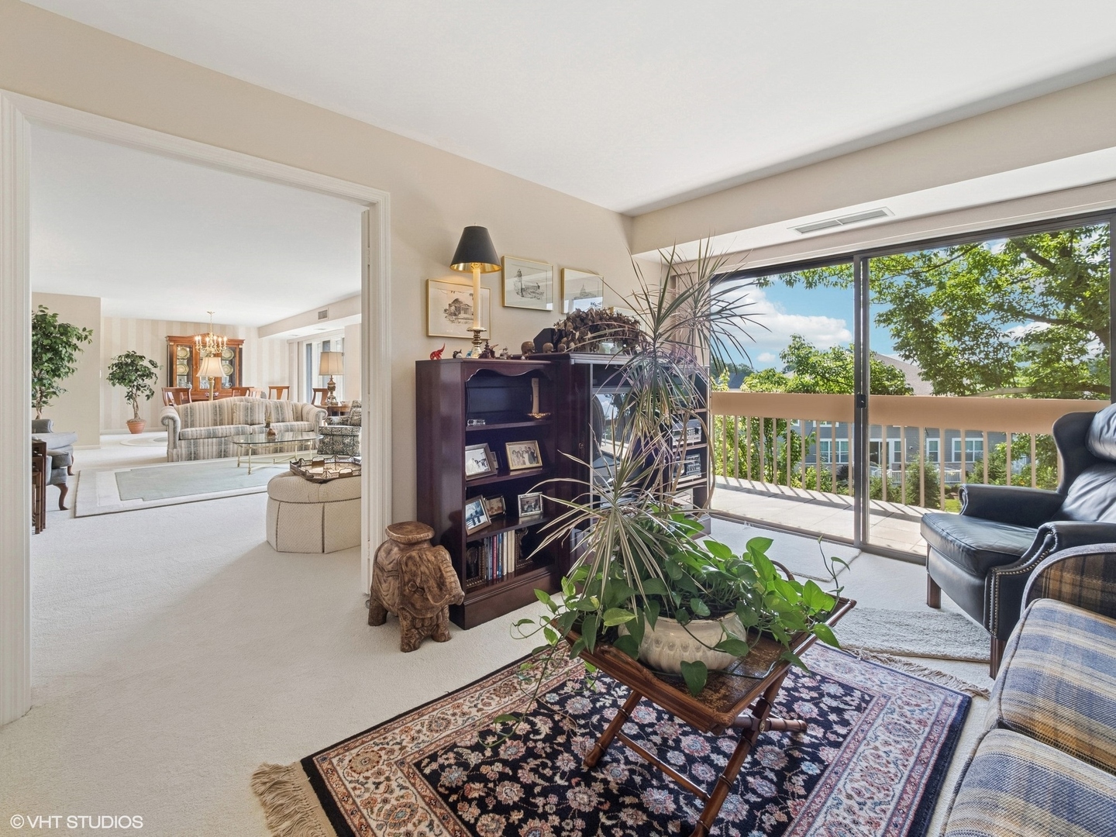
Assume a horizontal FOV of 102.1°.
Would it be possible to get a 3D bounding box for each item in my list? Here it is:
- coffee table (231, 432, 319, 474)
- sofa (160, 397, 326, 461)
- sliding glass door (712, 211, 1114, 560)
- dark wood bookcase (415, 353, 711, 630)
[{"bbox_3d":[-3.798,0.444,6.058,0.980,0.400,0.974,-3,5,-43],"label":"coffee table"},{"bbox_3d":[-4.920,0.100,7.150,2.080,0.870,0.920,-3,5,-42],"label":"sofa"},{"bbox_3d":[2.115,-0.120,3.099,2.183,2.053,0.098,3,5,44],"label":"sliding glass door"},{"bbox_3d":[0.192,0.266,2.939,2.069,1.309,0.565,-3,5,-42],"label":"dark wood bookcase"}]

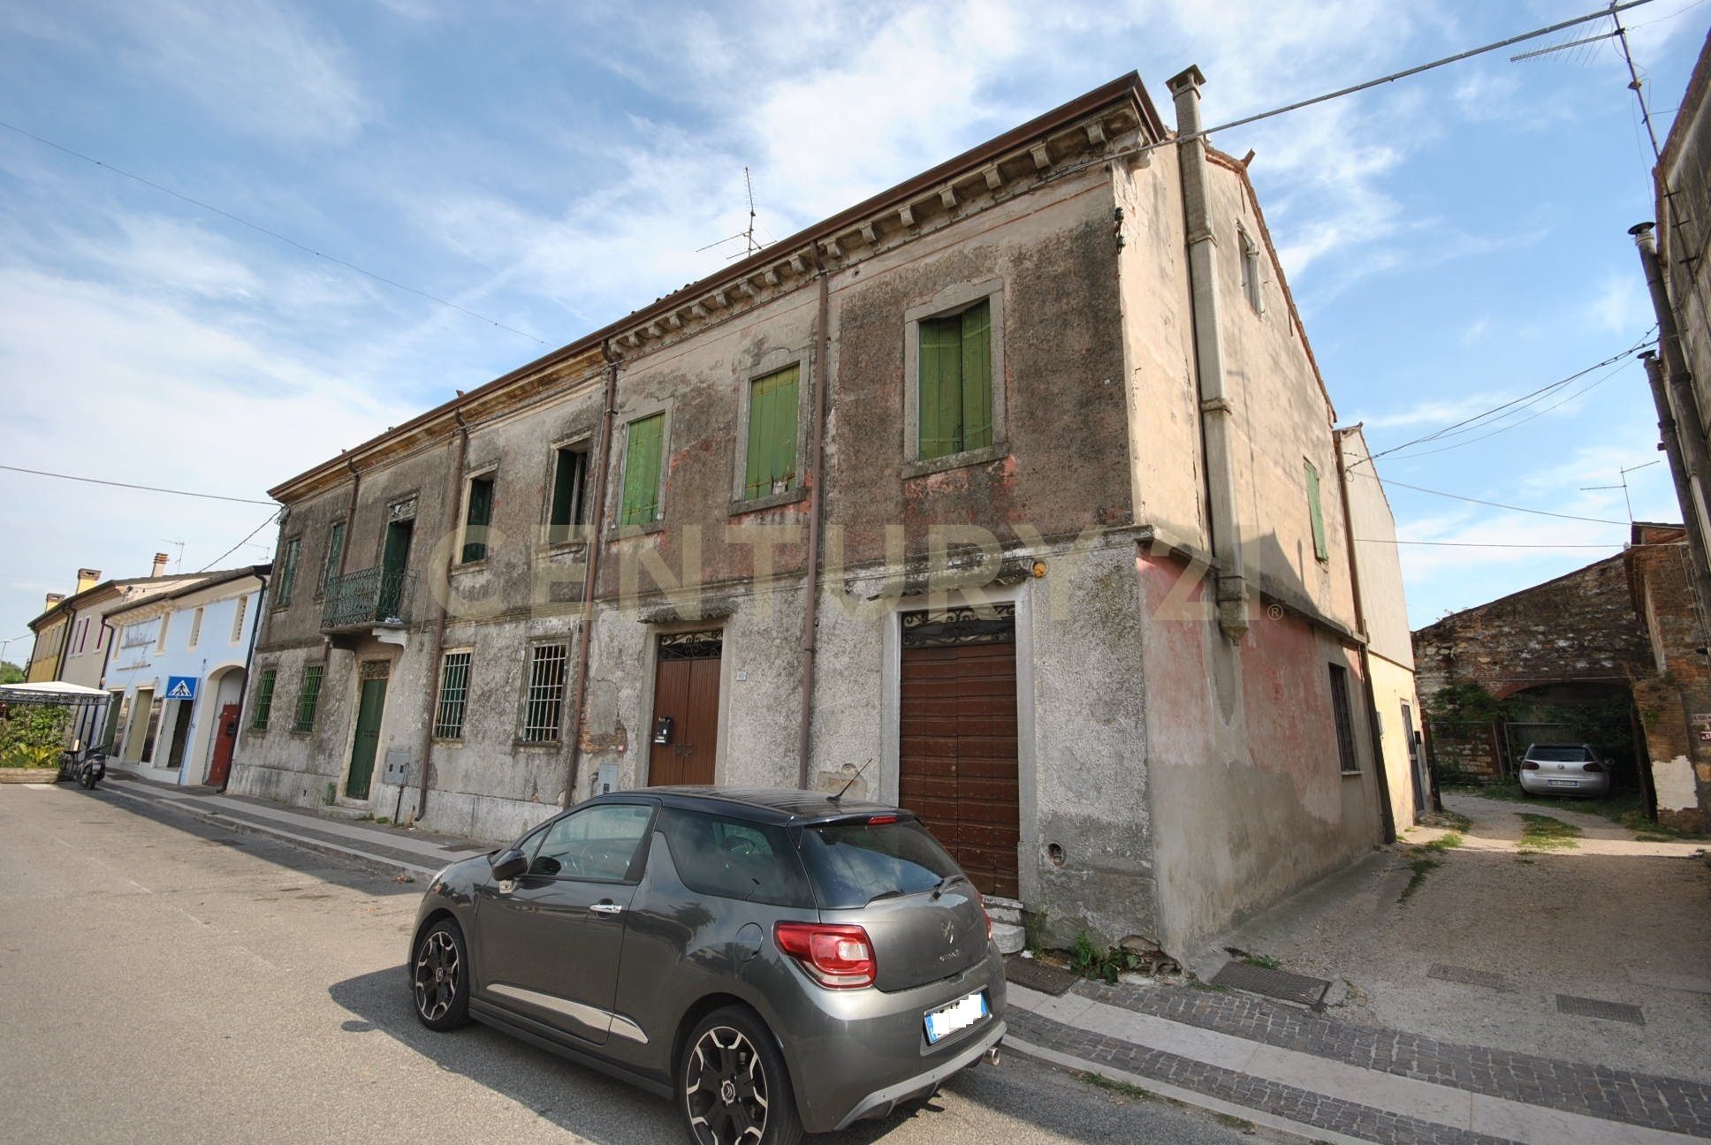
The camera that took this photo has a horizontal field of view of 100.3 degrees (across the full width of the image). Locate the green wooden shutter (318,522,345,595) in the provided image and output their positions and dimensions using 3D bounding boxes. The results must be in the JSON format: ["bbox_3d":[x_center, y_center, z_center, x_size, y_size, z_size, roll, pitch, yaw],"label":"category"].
[{"bbox_3d":[-11.733,-0.290,16.165,0.820,1.630,0.050,-8,-15,34],"label":"green wooden shutter"}]

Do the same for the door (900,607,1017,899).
[{"bbox_3d":[0.948,1.570,6.606,1.200,2.480,0.080,-7,-15,35],"label":"door"}]

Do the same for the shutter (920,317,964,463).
[{"bbox_3d":[0.916,-1.962,7.622,0.461,1.630,0.040,-1,-12,9],"label":"shutter"}]

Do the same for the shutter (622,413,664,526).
[{"bbox_3d":[-2.990,-1.440,10.161,0.810,1.570,0.050,-7,-15,35],"label":"shutter"}]

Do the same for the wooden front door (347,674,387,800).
[{"bbox_3d":[-9.493,3.200,13.879,0.982,2.302,0.060,-8,-15,34],"label":"wooden front door"}]

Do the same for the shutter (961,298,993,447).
[{"bbox_3d":[1.234,-2.019,7.336,0.040,1.630,0.388,12,-16,-41],"label":"shutter"}]

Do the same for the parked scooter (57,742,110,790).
[{"bbox_3d":[-20.250,5.060,18.750,1.800,1.130,0.660,-8,-15,34],"label":"parked scooter"}]

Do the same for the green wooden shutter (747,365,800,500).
[{"bbox_3d":[-1.027,-1.739,8.835,0.820,1.630,0.050,-8,-15,34],"label":"green wooden shutter"}]

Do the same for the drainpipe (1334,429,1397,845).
[{"bbox_3d":[9.360,0.987,13.204,0.130,7.600,0.130,-8,-15,34],"label":"drainpipe"}]

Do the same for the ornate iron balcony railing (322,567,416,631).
[{"bbox_3d":[-9.438,0.572,13.877,2.200,1.020,0.620,-8,-15,34],"label":"ornate iron balcony railing"}]

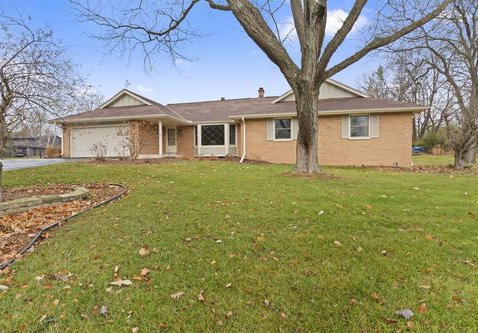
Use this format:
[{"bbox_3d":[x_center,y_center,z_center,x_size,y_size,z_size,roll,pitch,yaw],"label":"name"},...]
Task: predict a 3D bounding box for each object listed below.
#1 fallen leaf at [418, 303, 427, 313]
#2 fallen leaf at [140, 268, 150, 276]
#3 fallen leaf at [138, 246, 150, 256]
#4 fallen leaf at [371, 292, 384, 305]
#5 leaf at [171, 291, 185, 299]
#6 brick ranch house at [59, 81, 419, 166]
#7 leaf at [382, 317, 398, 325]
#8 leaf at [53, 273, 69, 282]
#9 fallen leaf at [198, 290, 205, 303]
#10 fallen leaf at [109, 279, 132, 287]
[{"bbox_3d":[1.629,1.258,2.216,0.070,0.040,0.070,3,7,30],"label":"fallen leaf"},{"bbox_3d":[-1.057,1.198,2.824,0.090,0.035,0.090,-2,6,-15],"label":"fallen leaf"},{"bbox_3d":[-1.256,1.132,3.329,0.130,0.050,0.130,-2,6,-15],"label":"fallen leaf"},{"bbox_3d":[1.313,1.247,2.356,0.060,0.035,0.130,1,6,10],"label":"fallen leaf"},{"bbox_3d":[-0.584,1.244,2.415,0.130,0.030,0.065,-2,6,-18],"label":"leaf"},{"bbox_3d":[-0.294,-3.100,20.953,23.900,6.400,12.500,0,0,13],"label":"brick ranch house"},{"bbox_3d":[1.251,1.278,2.070,0.115,0.030,0.050,1,6,8],"label":"leaf"},{"bbox_3d":[-1.937,1.208,2.721,0.140,0.040,0.085,-2,6,-18],"label":"leaf"},{"bbox_3d":[-0.356,1.241,2.389,0.055,0.040,0.120,-1,6,-8],"label":"fallen leaf"},{"bbox_3d":[-1.236,1.223,2.622,0.210,0.030,0.080,0,6,-3],"label":"fallen leaf"}]

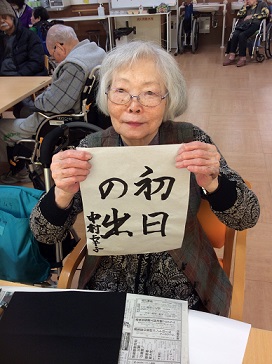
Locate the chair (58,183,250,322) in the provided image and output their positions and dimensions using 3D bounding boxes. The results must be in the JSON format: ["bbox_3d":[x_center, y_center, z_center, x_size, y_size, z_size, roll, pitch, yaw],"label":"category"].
[{"bbox_3d":[0.048,0.437,1.059,0.540,0.770,0.540,4,31,12],"label":"chair"}]

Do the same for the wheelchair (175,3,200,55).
[{"bbox_3d":[0.984,-2.859,6.413,0.340,0.880,0.950,3,31,12],"label":"wheelchair"}]

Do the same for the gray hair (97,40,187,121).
[{"bbox_3d":[0.021,-0.253,0.850,0.215,0.200,0.210,6,29,6],"label":"gray hair"}]

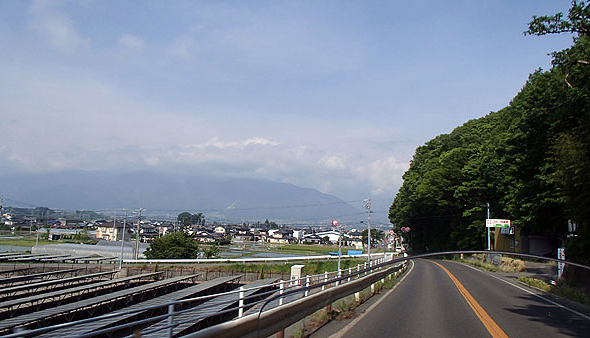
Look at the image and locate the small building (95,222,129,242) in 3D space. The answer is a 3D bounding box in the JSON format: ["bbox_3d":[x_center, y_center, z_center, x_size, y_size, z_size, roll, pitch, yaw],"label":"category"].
[{"bbox_3d":[-70.723,24.481,174.000,9.100,7.500,8.600,1,-6,10],"label":"small building"}]

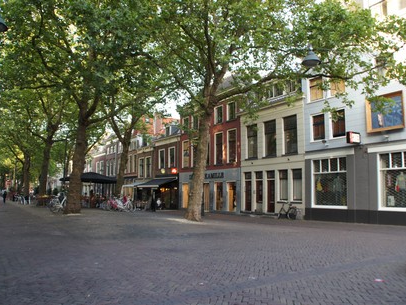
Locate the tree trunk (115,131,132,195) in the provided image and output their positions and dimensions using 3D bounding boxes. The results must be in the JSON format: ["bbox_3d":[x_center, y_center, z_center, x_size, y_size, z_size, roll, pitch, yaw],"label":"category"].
[{"bbox_3d":[-6.552,1.442,28.294,0.950,6.610,0.800,1,-7,0],"label":"tree trunk"}]

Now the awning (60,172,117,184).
[{"bbox_3d":[-9.467,2.159,28.600,3.700,0.800,3.700,5,-8,-35],"label":"awning"}]

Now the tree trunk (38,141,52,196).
[{"bbox_3d":[-15.016,2.001,32.679,0.800,6.360,0.750,1,-7,0],"label":"tree trunk"}]

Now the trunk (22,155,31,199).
[{"bbox_3d":[-21.134,3.189,41.355,0.800,5.950,0.750,1,-7,0],"label":"trunk"}]

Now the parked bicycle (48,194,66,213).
[{"bbox_3d":[-10.225,3.687,24.800,1.750,1.100,0.600,2,-7,-14],"label":"parked bicycle"}]

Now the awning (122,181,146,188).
[{"bbox_3d":[-7.495,3.466,37.300,1.400,0.750,3.200,5,-8,-35],"label":"awning"}]

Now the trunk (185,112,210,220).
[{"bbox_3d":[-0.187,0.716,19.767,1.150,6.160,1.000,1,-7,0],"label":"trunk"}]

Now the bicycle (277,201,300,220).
[{"bbox_3d":[5.003,3.402,20.200,0.600,1.080,1.750,5,-8,-35],"label":"bicycle"}]

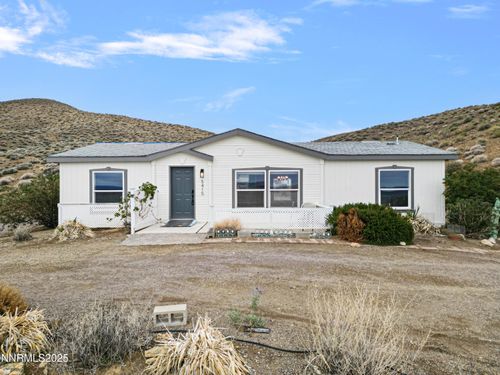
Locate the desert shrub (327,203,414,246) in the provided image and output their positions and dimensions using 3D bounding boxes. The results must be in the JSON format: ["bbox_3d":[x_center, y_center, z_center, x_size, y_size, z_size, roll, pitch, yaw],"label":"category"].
[{"bbox_3d":[3.520,0.980,10.200,2.500,1.120,1.900,0,0,0],"label":"desert shrub"}]

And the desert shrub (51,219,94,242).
[{"bbox_3d":[-5.430,1.270,10.650,1.270,0.640,1.100,0,0,0],"label":"desert shrub"}]

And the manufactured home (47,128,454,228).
[{"bbox_3d":[0.120,-0.370,17.100,15.300,3.750,8.300,0,0,0],"label":"manufactured home"}]

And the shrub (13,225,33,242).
[{"bbox_3d":[-6.830,1.340,10.400,0.600,0.520,0.580,0,0,0],"label":"shrub"}]

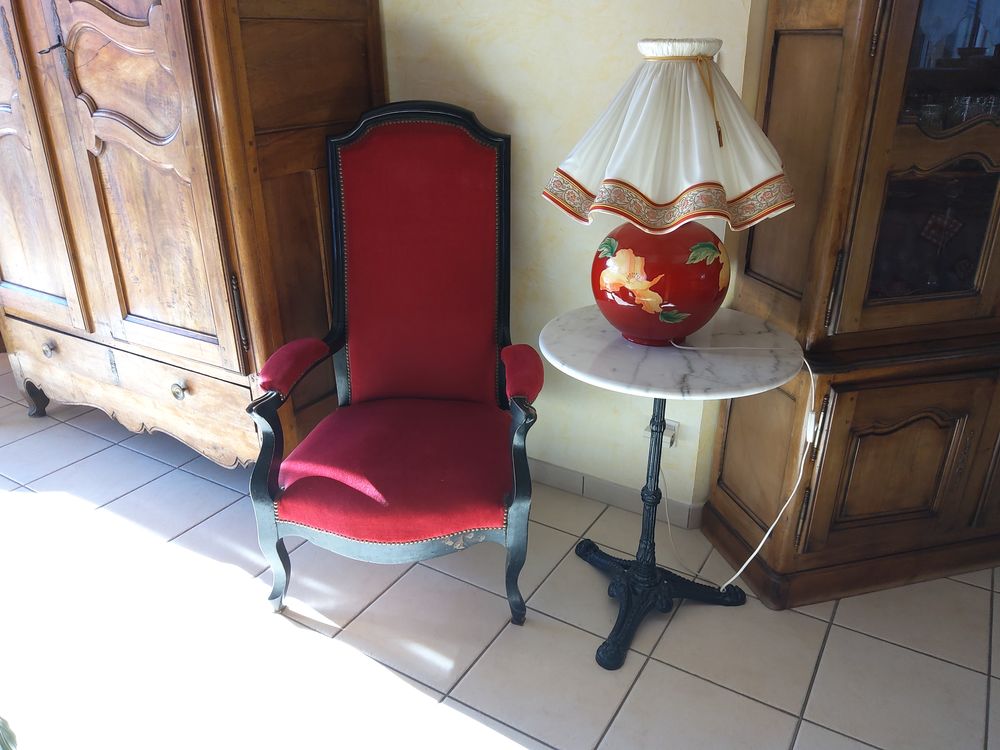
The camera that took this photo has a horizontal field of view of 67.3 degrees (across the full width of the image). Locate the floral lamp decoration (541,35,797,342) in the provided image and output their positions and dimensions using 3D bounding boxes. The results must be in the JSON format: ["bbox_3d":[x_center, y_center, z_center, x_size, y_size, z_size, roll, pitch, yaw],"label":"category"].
[{"bbox_3d":[0.344,-0.362,1.538,0.505,0.600,0.505,0,23,0],"label":"floral lamp decoration"}]

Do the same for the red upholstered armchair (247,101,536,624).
[{"bbox_3d":[-0.225,-0.058,1.910,0.675,1.178,0.700,1,23,4],"label":"red upholstered armchair"}]

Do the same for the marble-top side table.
[{"bbox_3d":[0.370,0.247,1.782,0.550,0.712,0.550,0,23,0],"label":"marble-top side table"}]

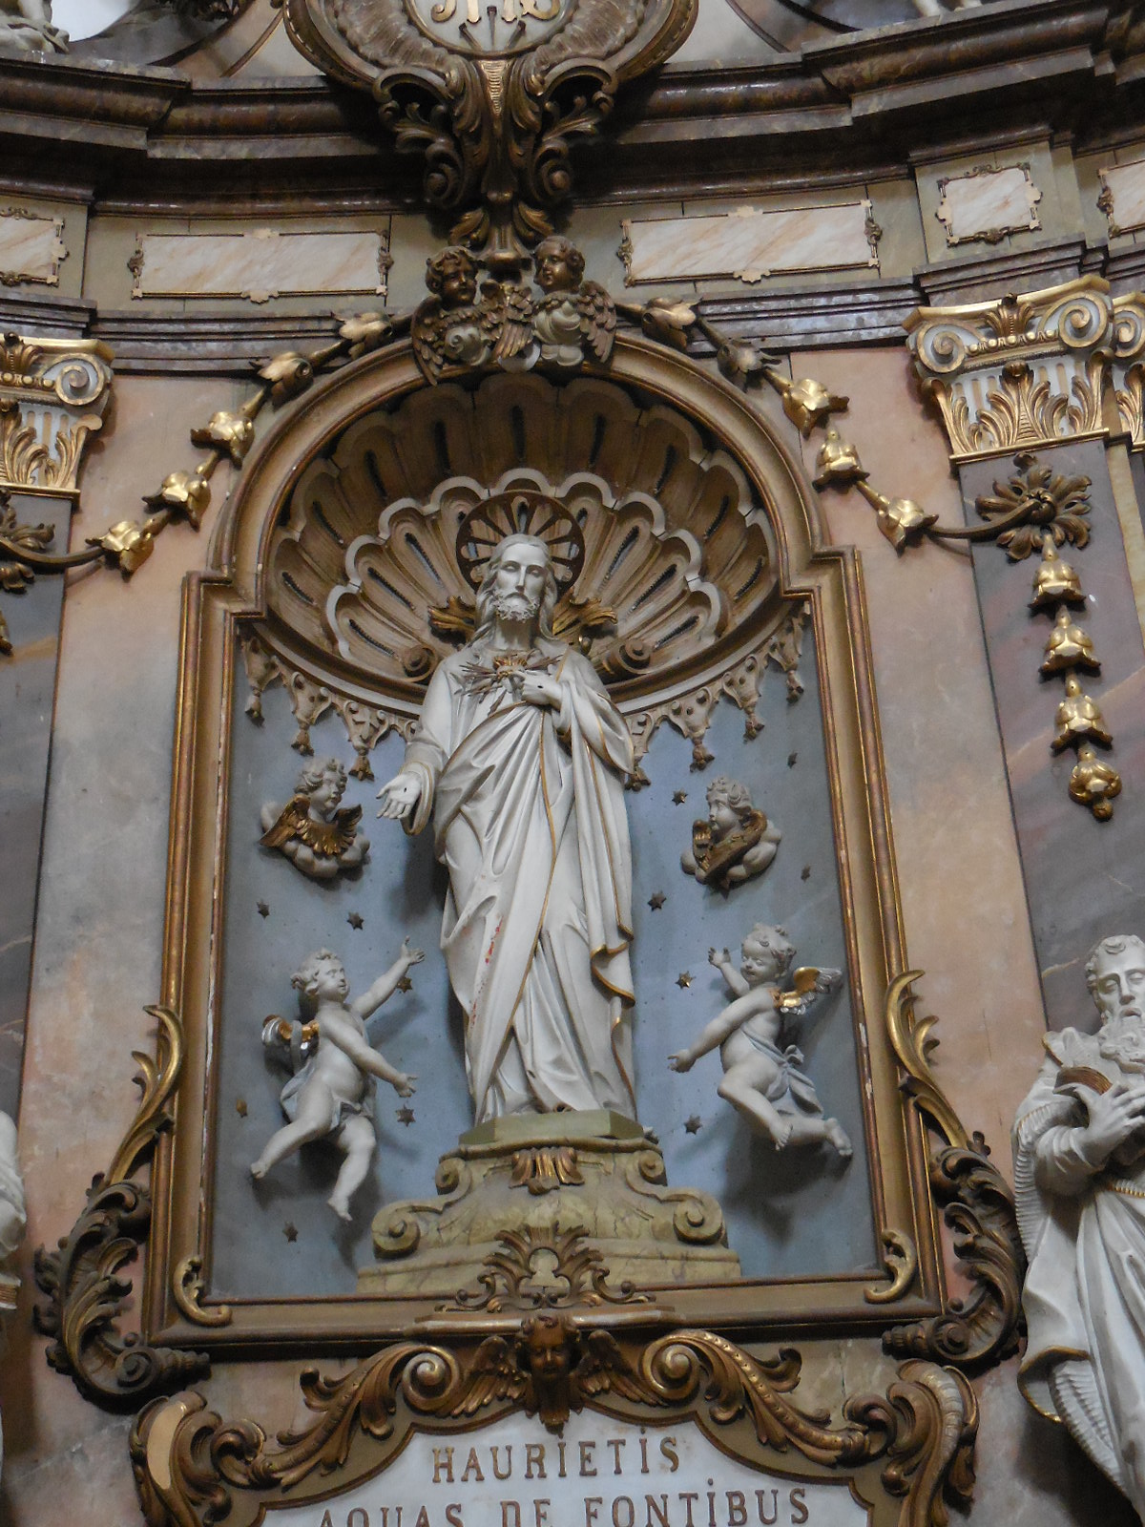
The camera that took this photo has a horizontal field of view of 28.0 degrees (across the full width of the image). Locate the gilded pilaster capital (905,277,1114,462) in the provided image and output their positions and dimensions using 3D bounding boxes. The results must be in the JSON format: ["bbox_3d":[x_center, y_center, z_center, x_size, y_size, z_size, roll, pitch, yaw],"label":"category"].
[{"bbox_3d":[1.361,-1.232,7.170,0.623,0.590,0.270,-9,-31,12],"label":"gilded pilaster capital"}]

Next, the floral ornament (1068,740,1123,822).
[{"bbox_3d":[1.597,0.056,7.003,0.159,0.239,0.130,-9,-29,12],"label":"floral ornament"}]

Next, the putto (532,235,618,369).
[{"bbox_3d":[0.004,-1.602,7.951,0.311,0.470,0.300,-12,-30,18],"label":"putto"}]

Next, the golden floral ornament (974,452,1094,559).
[{"bbox_3d":[1.505,-0.841,7.507,0.385,0.403,0.130,-9,-29,12],"label":"golden floral ornament"}]

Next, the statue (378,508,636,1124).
[{"bbox_3d":[-0.201,0.127,6.861,0.746,2.000,0.580,-4,-30,3],"label":"statue"}]

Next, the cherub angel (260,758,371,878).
[{"bbox_3d":[-0.869,0.184,7.738,0.398,0.416,0.250,13,-32,-26],"label":"cherub angel"}]

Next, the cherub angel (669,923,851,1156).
[{"bbox_3d":[0.521,0.770,6.415,0.447,0.613,0.420,20,-37,-34],"label":"cherub angel"}]

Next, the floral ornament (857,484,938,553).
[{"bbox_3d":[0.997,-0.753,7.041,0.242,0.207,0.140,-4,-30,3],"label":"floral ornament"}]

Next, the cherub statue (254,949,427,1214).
[{"bbox_3d":[-0.728,0.981,7.128,0.550,0.850,0.480,19,-35,-34],"label":"cherub statue"}]

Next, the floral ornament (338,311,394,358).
[{"bbox_3d":[-0.711,-1.477,7.902,0.194,0.151,0.140,-2,-28,0],"label":"floral ornament"}]

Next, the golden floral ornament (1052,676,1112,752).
[{"bbox_3d":[1.448,-0.141,6.515,0.155,0.213,0.130,-9,-31,12],"label":"golden floral ornament"}]

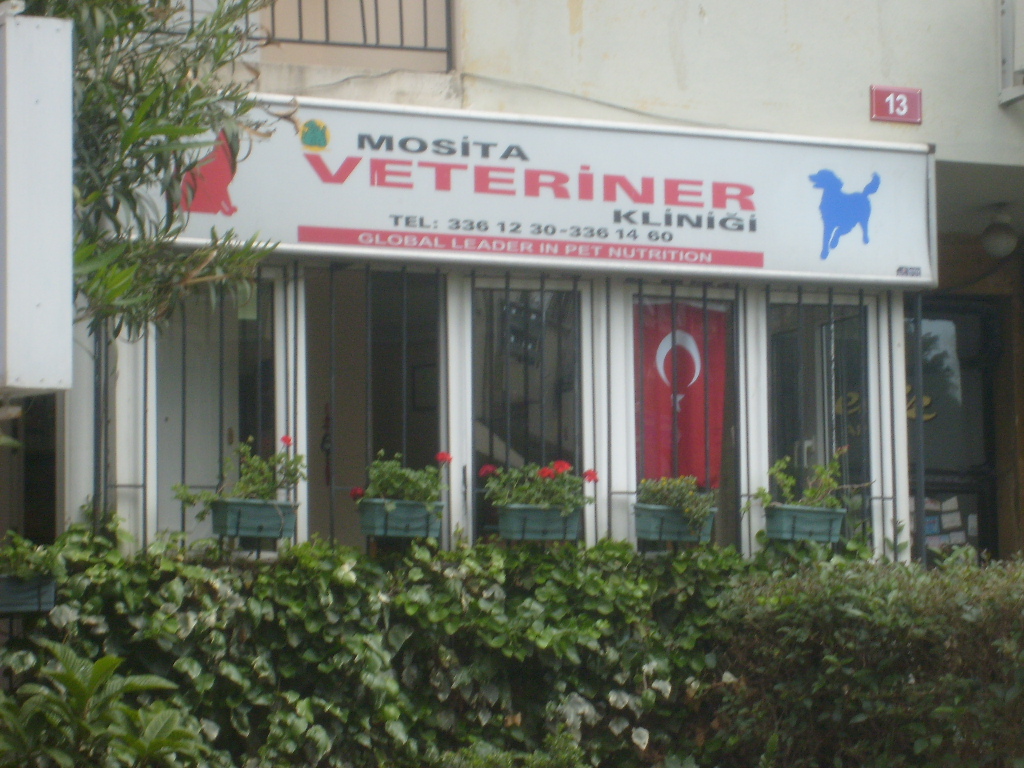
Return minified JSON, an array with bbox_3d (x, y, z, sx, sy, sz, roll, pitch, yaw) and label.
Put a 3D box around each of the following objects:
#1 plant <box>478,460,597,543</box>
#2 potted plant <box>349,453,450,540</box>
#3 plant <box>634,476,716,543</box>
[{"bbox_3d":[0.132,0.561,15.096,0.560,0.395,0.260,2,-6,-27],"label":"plant"},{"bbox_3d":[-0.520,0.518,14.769,0.453,0.420,0.250,2,-6,-27],"label":"potted plant"},{"bbox_3d":[0.805,0.618,15.431,0.415,0.335,0.200,2,-6,-27],"label":"plant"}]

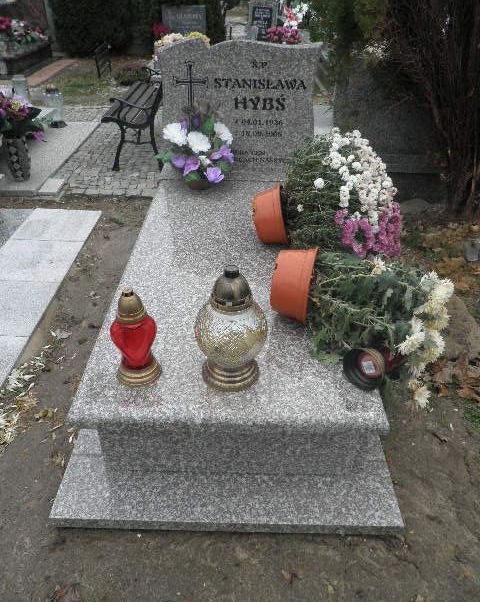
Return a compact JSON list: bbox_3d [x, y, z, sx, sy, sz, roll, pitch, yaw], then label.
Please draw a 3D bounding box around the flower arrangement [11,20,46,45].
[{"bbox_3d":[-2.801,-3.557,6.577,0.456,0.281,0.330,1,36,0],"label":"flower arrangement"}]

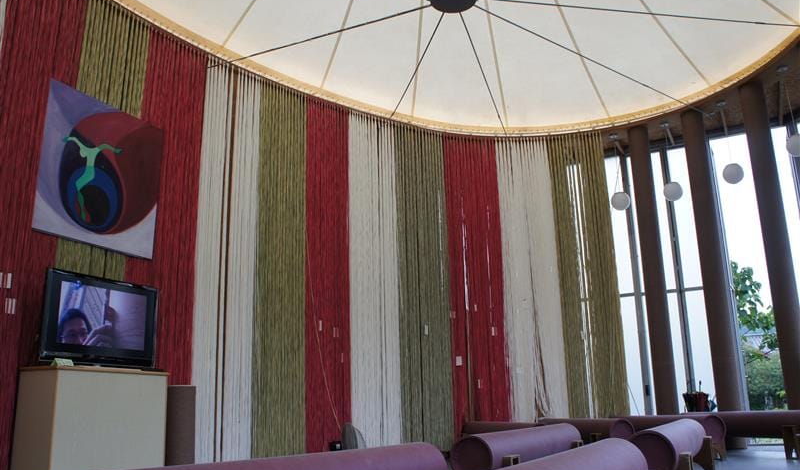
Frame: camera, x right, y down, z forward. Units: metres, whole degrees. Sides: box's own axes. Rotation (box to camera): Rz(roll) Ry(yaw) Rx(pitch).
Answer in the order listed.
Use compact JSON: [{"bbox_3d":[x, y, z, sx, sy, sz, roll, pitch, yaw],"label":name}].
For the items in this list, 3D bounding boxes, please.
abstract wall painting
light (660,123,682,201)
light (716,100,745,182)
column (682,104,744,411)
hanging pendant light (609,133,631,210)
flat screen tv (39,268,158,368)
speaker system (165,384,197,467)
[{"bbox_3d":[-3.081,-0.643,6.273,0.050,1.550,1.390,-7,-16,26],"label":"abstract wall painting"},{"bbox_3d":[4.312,-1.173,9.593,0.285,1.340,0.285,-8,-16,29],"label":"light"},{"bbox_3d":[4.862,-1.377,8.887,0.285,1.330,0.285,-8,-16,29],"label":"light"},{"bbox_3d":[4.604,0.553,8.814,0.330,5.040,0.330,-8,-16,29],"label":"column"},{"bbox_3d":[3.651,-1.048,10.036,0.285,1.360,0.285,-8,-16,29],"label":"hanging pendant light"},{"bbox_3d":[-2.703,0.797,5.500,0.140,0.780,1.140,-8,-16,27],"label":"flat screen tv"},{"bbox_3d":[-2.389,2.022,6.186,0.350,0.880,0.390,-8,-16,26],"label":"speaker system"}]

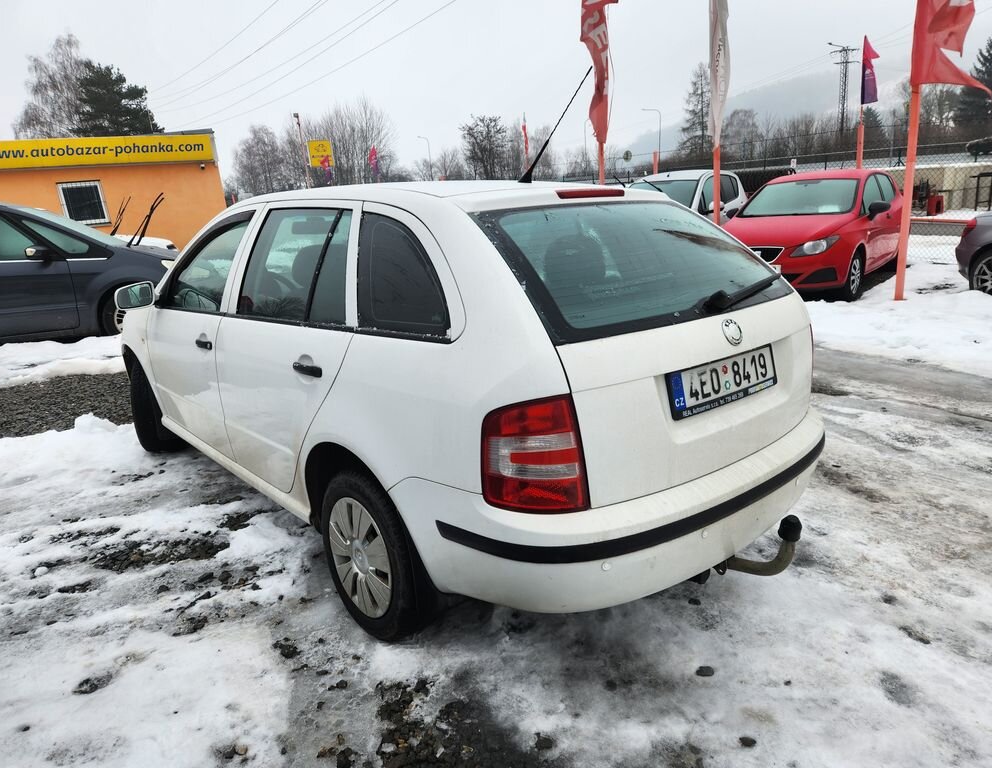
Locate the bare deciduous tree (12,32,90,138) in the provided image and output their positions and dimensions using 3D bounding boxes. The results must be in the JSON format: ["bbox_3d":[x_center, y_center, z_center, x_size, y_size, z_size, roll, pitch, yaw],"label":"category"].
[{"bbox_3d":[-25.829,-14.232,40.880,5.200,12.653,5.200,-13,17,-28],"label":"bare deciduous tree"}]

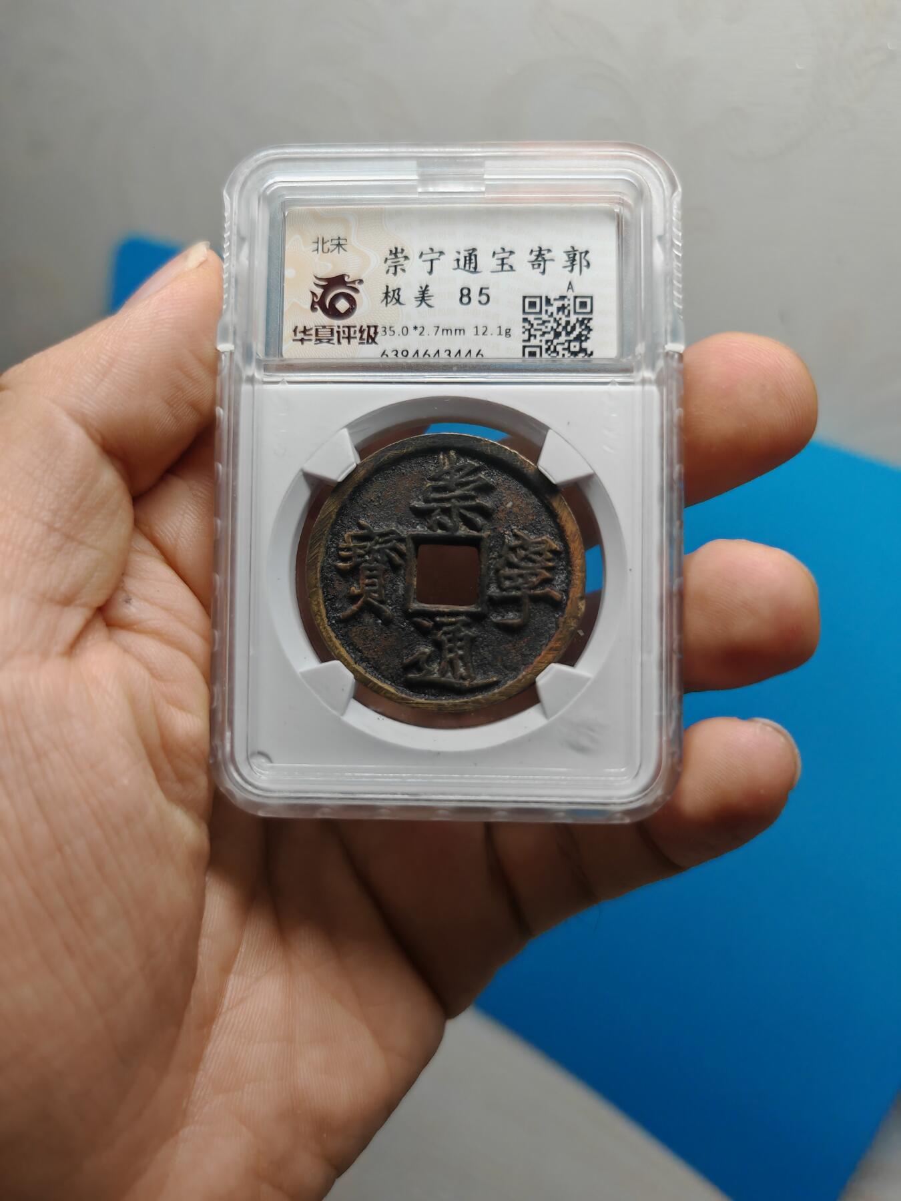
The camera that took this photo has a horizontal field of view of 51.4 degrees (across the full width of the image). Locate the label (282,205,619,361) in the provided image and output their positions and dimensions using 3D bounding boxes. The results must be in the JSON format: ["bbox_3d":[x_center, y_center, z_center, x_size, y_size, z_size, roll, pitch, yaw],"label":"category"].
[{"bbox_3d":[0.000,-0.040,0.119,0.043,0.001,0.020,1,87,2],"label":"label"}]

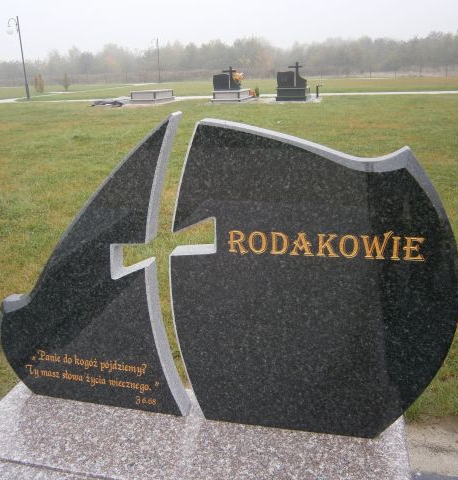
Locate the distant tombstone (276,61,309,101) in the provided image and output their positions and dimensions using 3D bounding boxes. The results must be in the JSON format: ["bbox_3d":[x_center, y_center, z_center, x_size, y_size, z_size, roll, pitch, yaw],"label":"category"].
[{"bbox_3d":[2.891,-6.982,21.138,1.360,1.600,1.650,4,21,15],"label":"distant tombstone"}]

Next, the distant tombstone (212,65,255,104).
[{"bbox_3d":[0.218,-7.113,21.883,1.340,1.500,2.200,5,21,18],"label":"distant tombstone"}]

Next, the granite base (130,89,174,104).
[{"bbox_3d":[-3.548,-6.843,22.837,1.300,0.570,2.300,5,21,18],"label":"granite base"}]

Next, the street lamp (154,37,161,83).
[{"bbox_3d":[-8.024,-19.899,53.200,0.800,4.600,0.420,-2,20,1],"label":"street lamp"}]

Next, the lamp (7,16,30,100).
[{"bbox_3d":[-12.425,-10.753,28.400,0.800,4.650,0.420,-2,20,1],"label":"lamp"}]

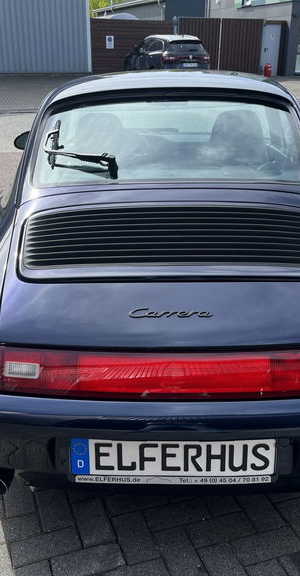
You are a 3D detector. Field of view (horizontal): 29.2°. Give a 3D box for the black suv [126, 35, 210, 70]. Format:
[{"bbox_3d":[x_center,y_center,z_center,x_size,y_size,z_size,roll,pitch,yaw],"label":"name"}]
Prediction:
[{"bbox_3d":[0.508,-8.330,21.026,1.840,1.670,4.650,-8,23,-19],"label":"black suv"}]

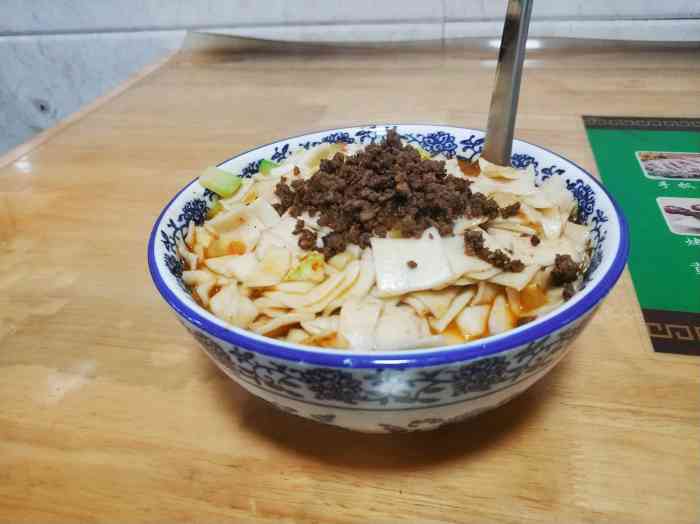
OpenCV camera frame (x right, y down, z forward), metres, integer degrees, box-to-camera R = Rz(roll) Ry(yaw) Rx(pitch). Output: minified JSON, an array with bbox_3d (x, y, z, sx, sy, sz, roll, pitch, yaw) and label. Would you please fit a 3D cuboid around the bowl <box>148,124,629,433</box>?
[{"bbox_3d":[0.017,0.011,0.273,0.205,0.088,0.205,-4,34,0],"label":"bowl"}]

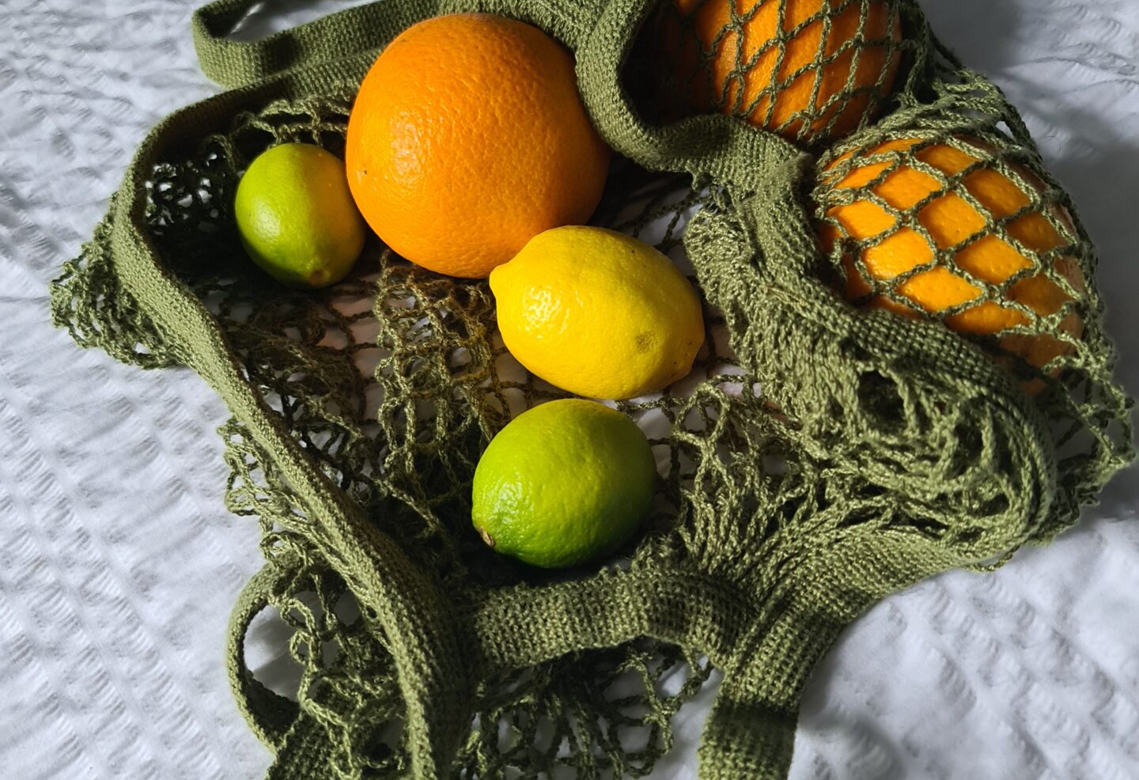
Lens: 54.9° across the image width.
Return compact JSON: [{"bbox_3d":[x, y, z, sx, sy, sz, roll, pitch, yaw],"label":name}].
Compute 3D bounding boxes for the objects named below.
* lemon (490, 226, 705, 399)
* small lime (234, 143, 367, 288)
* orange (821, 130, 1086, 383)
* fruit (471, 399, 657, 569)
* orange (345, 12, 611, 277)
[{"bbox_3d":[0.009,-0.025,0.355,0.074,0.052,0.052,25,61,13],"label":"lemon"},{"bbox_3d":[-0.093,-0.061,0.383,0.043,0.043,0.054,-16,64,-10],"label":"small lime"},{"bbox_3d":[0.120,-0.040,0.347,0.083,0.081,0.083,0,57,0],"label":"orange"},{"bbox_3d":[-0.001,0.028,0.323,0.057,0.047,0.047,-28,61,-17],"label":"fruit"},{"bbox_3d":[-0.031,-0.082,0.371,0.087,0.086,0.087,0,57,0],"label":"orange"}]

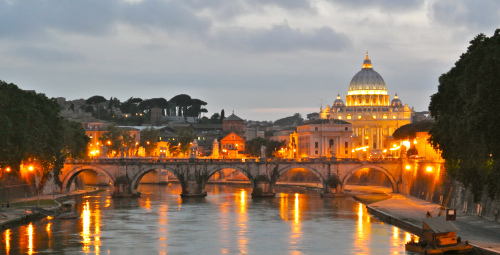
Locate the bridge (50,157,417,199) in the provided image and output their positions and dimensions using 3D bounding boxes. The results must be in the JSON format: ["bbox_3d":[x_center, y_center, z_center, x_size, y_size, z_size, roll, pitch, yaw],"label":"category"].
[{"bbox_3d":[-6.030,19.440,438.000,134.000,16.000,11.000,0,-2,0],"label":"bridge"}]

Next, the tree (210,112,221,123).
[{"bbox_3d":[-30.010,-8.700,980.000,9.000,9.000,8.500,0,-2,0],"label":"tree"}]

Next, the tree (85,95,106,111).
[{"bbox_3d":[-144.000,-22.830,1050.000,20.000,16.000,18.000,0,-2,0],"label":"tree"}]

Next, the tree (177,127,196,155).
[{"bbox_3d":[-37.200,8.490,660.000,12.000,18.000,12.000,0,-2,0],"label":"tree"}]

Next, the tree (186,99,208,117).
[{"bbox_3d":[-45.670,-16.960,980.000,18.500,17.000,17.000,0,-2,0],"label":"tree"}]

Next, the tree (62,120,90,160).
[{"bbox_3d":[-73.920,5.330,480.000,12.000,17.000,12.000,0,-2,0],"label":"tree"}]

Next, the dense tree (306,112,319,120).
[{"bbox_3d":[80.440,-14.160,1450.000,15.000,11.000,13.000,0,-2,0],"label":"dense tree"}]

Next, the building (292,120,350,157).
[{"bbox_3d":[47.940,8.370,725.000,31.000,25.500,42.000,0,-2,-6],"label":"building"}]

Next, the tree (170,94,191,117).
[{"bbox_3d":[-60.150,-18.610,975.000,18.000,19.500,17.000,0,-2,0],"label":"tree"}]

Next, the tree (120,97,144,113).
[{"bbox_3d":[-108.340,-19.660,1030.000,19.000,16.000,17.000,0,-2,0],"label":"tree"}]

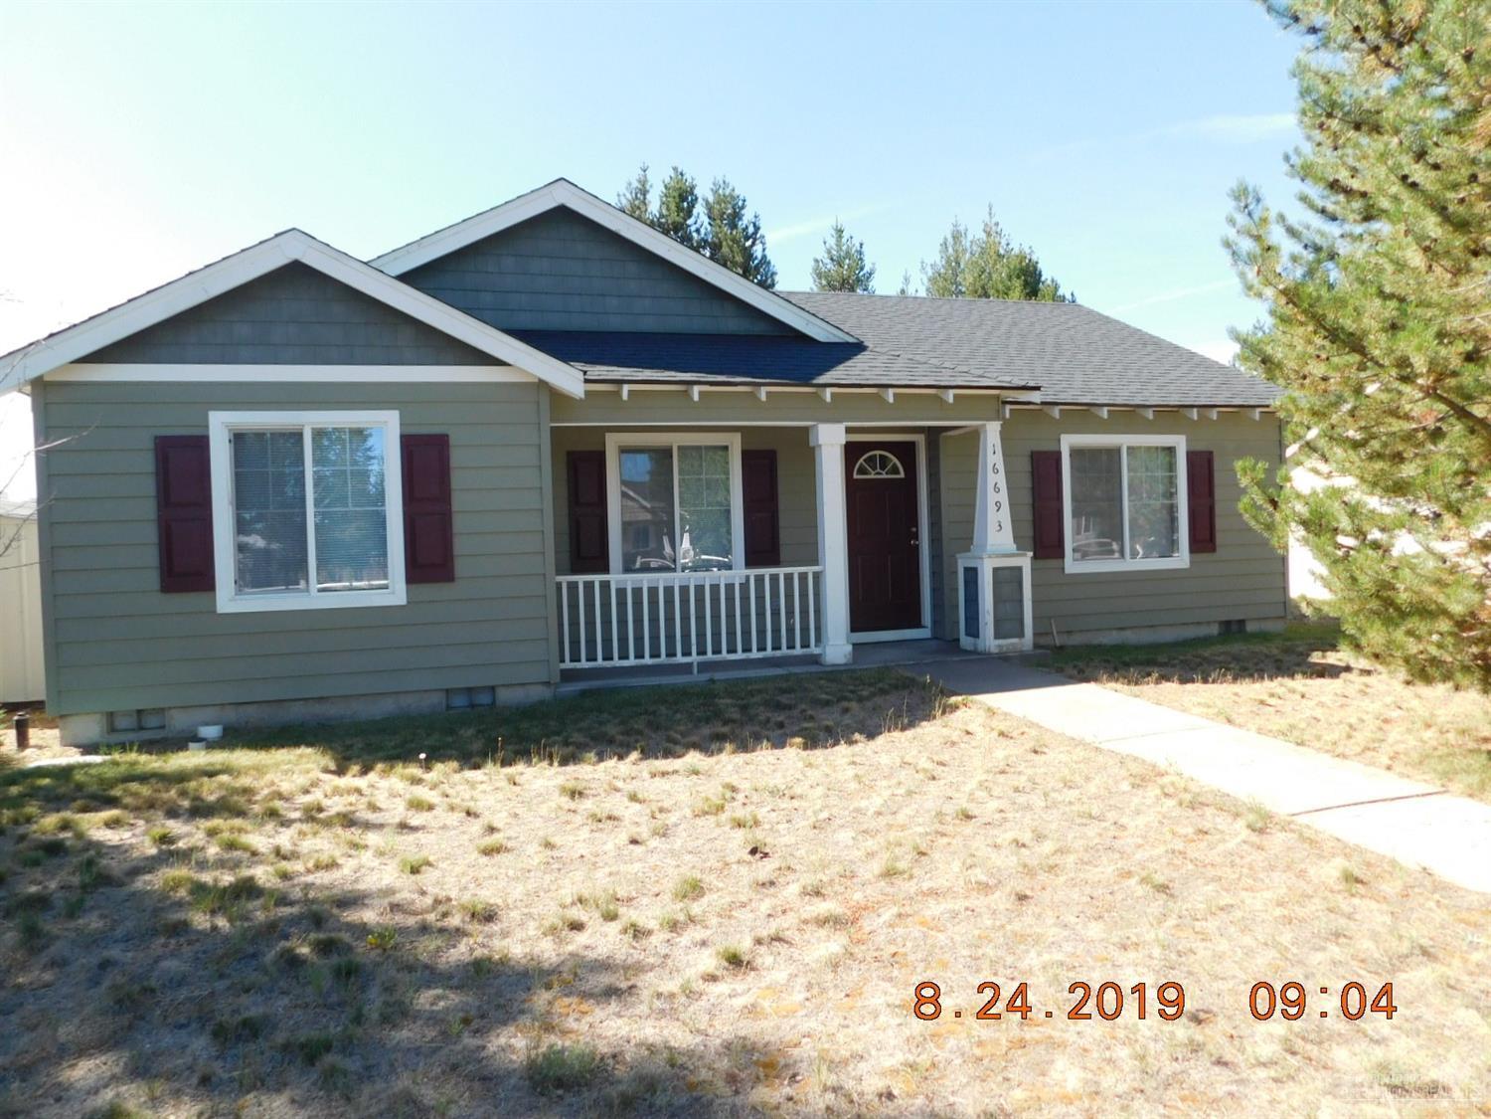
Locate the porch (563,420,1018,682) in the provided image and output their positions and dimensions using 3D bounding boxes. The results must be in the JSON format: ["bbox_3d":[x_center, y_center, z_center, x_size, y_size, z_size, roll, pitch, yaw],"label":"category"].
[{"bbox_3d":[0.383,-0.130,9.474,4.440,2.240,1.600,-2,1,-15],"label":"porch"}]

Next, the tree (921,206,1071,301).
[{"bbox_3d":[7.848,-5.188,30.599,4.800,11.257,4.800,-2,1,-15],"label":"tree"}]

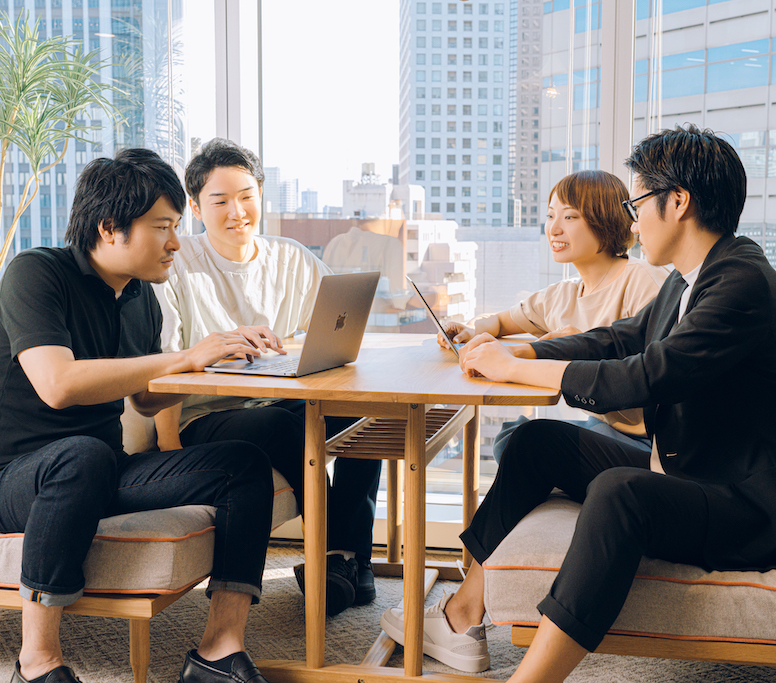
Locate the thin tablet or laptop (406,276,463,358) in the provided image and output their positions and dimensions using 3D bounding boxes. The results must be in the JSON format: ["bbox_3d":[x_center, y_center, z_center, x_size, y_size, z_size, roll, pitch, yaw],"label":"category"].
[{"bbox_3d":[0.214,-0.065,2.720,0.323,0.185,0.302,0,5,-1],"label":"thin tablet or laptop"}]

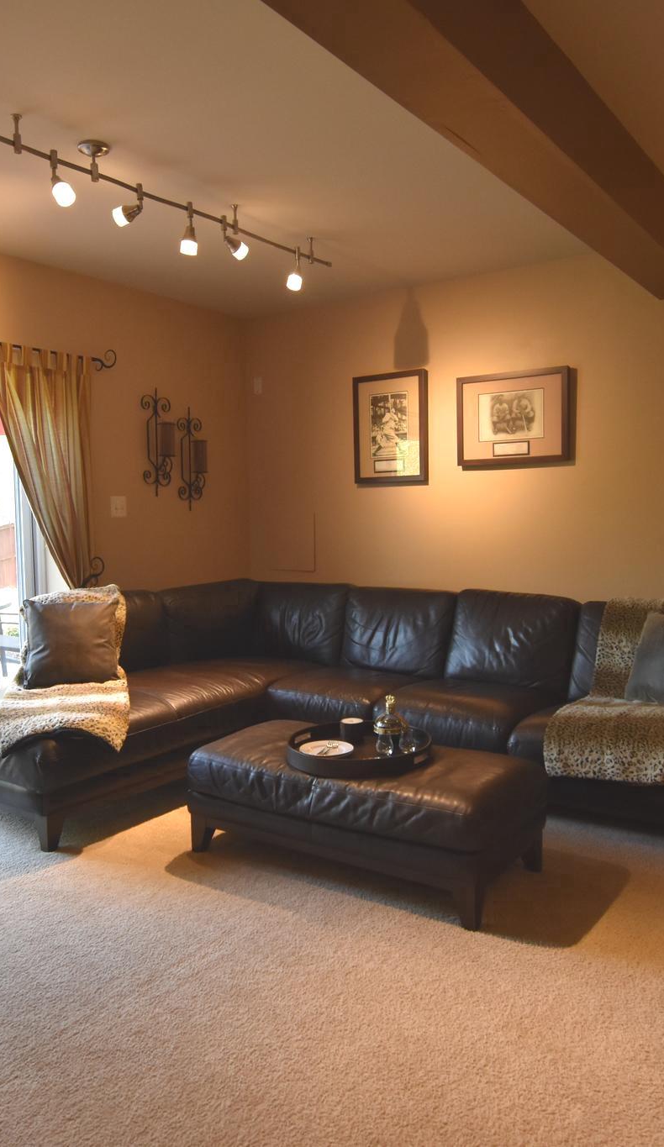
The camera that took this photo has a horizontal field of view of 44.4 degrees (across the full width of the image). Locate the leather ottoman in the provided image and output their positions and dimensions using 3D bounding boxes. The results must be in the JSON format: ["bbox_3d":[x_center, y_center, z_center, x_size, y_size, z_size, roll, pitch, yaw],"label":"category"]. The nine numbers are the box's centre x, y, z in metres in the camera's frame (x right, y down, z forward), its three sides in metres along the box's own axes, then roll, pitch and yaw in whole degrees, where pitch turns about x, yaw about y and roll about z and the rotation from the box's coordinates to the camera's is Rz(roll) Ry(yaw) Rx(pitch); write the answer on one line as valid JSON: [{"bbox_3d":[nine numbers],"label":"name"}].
[{"bbox_3d":[0.122,0.848,2.997,1.173,0.398,0.618,2,4,34],"label":"leather ottoman"}]

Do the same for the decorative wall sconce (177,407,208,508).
[{"bbox_3d":[-0.879,-0.722,5.124,0.130,0.643,0.175,2,5,38],"label":"decorative wall sconce"}]

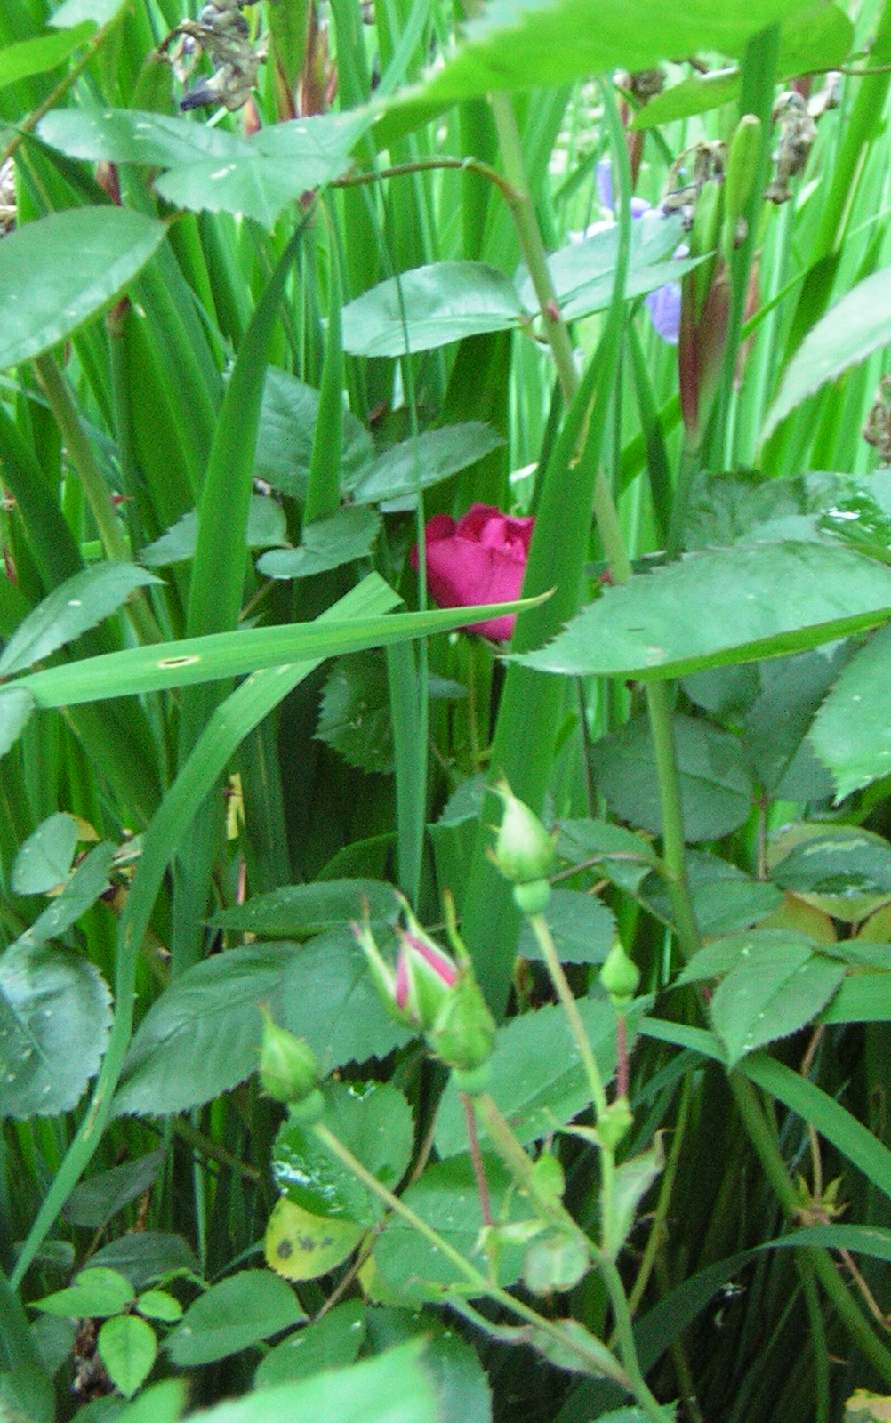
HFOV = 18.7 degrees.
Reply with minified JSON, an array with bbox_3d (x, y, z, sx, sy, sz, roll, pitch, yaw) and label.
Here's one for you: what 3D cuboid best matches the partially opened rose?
[{"bbox_3d":[0.011,-0.042,0.830,0.044,0.039,0.044,0,15,0],"label":"partially opened rose"}]

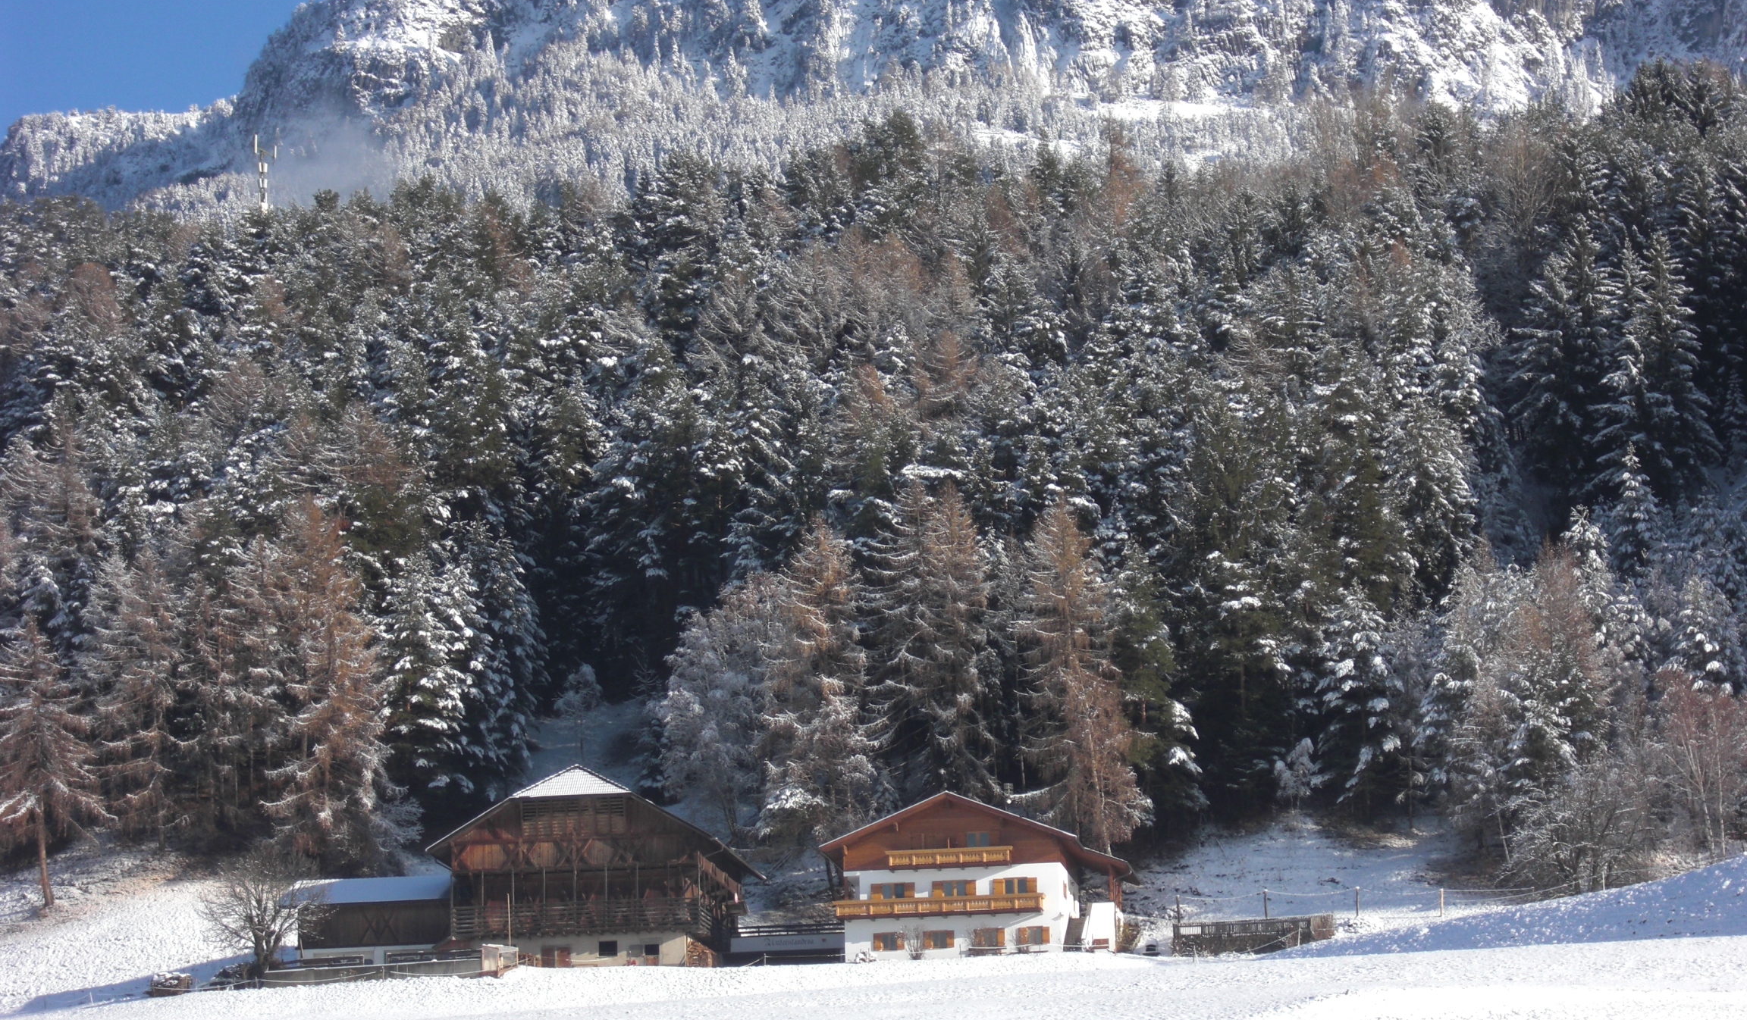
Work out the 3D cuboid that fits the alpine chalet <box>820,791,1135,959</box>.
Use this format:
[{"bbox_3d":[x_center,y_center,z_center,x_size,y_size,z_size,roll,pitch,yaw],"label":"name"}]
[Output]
[{"bbox_3d":[7.270,25.010,373.020,19.440,10.740,18.000,-3,-10,6],"label":"alpine chalet"}]

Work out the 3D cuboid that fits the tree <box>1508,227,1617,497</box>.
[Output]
[{"bbox_3d":[59.690,-12.840,490.000,9.280,23.900,9.280,-3,-10,6],"label":"tree"}]

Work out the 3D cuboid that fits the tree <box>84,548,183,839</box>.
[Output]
[{"bbox_3d":[-52.000,12.990,397.000,6.540,20.910,6.540,-3,-10,6],"label":"tree"}]

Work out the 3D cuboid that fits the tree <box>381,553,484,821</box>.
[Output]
[{"bbox_3d":[-31.430,12.840,403.000,7.140,19.750,7.140,-3,-10,6],"label":"tree"}]

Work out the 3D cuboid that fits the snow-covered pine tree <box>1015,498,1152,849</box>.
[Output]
[{"bbox_3d":[14.530,11.690,392.000,9.260,25.250,9.260,-3,-10,6],"label":"snow-covered pine tree"}]

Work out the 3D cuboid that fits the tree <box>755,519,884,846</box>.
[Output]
[{"bbox_3d":[-3.780,12.240,396.000,8.800,23.470,8.800,-3,-10,6],"label":"tree"}]

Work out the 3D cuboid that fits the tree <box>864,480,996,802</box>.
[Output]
[{"bbox_3d":[3.960,10.190,400.000,9.170,24.810,9.170,-3,-10,6],"label":"tree"}]

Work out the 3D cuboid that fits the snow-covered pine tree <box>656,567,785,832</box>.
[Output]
[{"bbox_3d":[-10.940,13.780,399.000,8.710,18.970,8.710,-3,-10,6],"label":"snow-covered pine tree"}]

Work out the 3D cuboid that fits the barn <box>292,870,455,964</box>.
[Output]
[{"bbox_3d":[-31.940,27.250,374.160,10.760,6.410,10.000,-3,-10,6],"label":"barn"}]

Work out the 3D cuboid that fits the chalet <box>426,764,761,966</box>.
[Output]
[{"bbox_3d":[-18.270,24.830,377.900,19.300,13.480,22.500,-3,-10,6],"label":"chalet"}]

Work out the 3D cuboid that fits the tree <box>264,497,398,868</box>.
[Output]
[{"bbox_3d":[-37.620,12.130,391.000,9.230,25.750,9.230,-3,-10,6],"label":"tree"}]

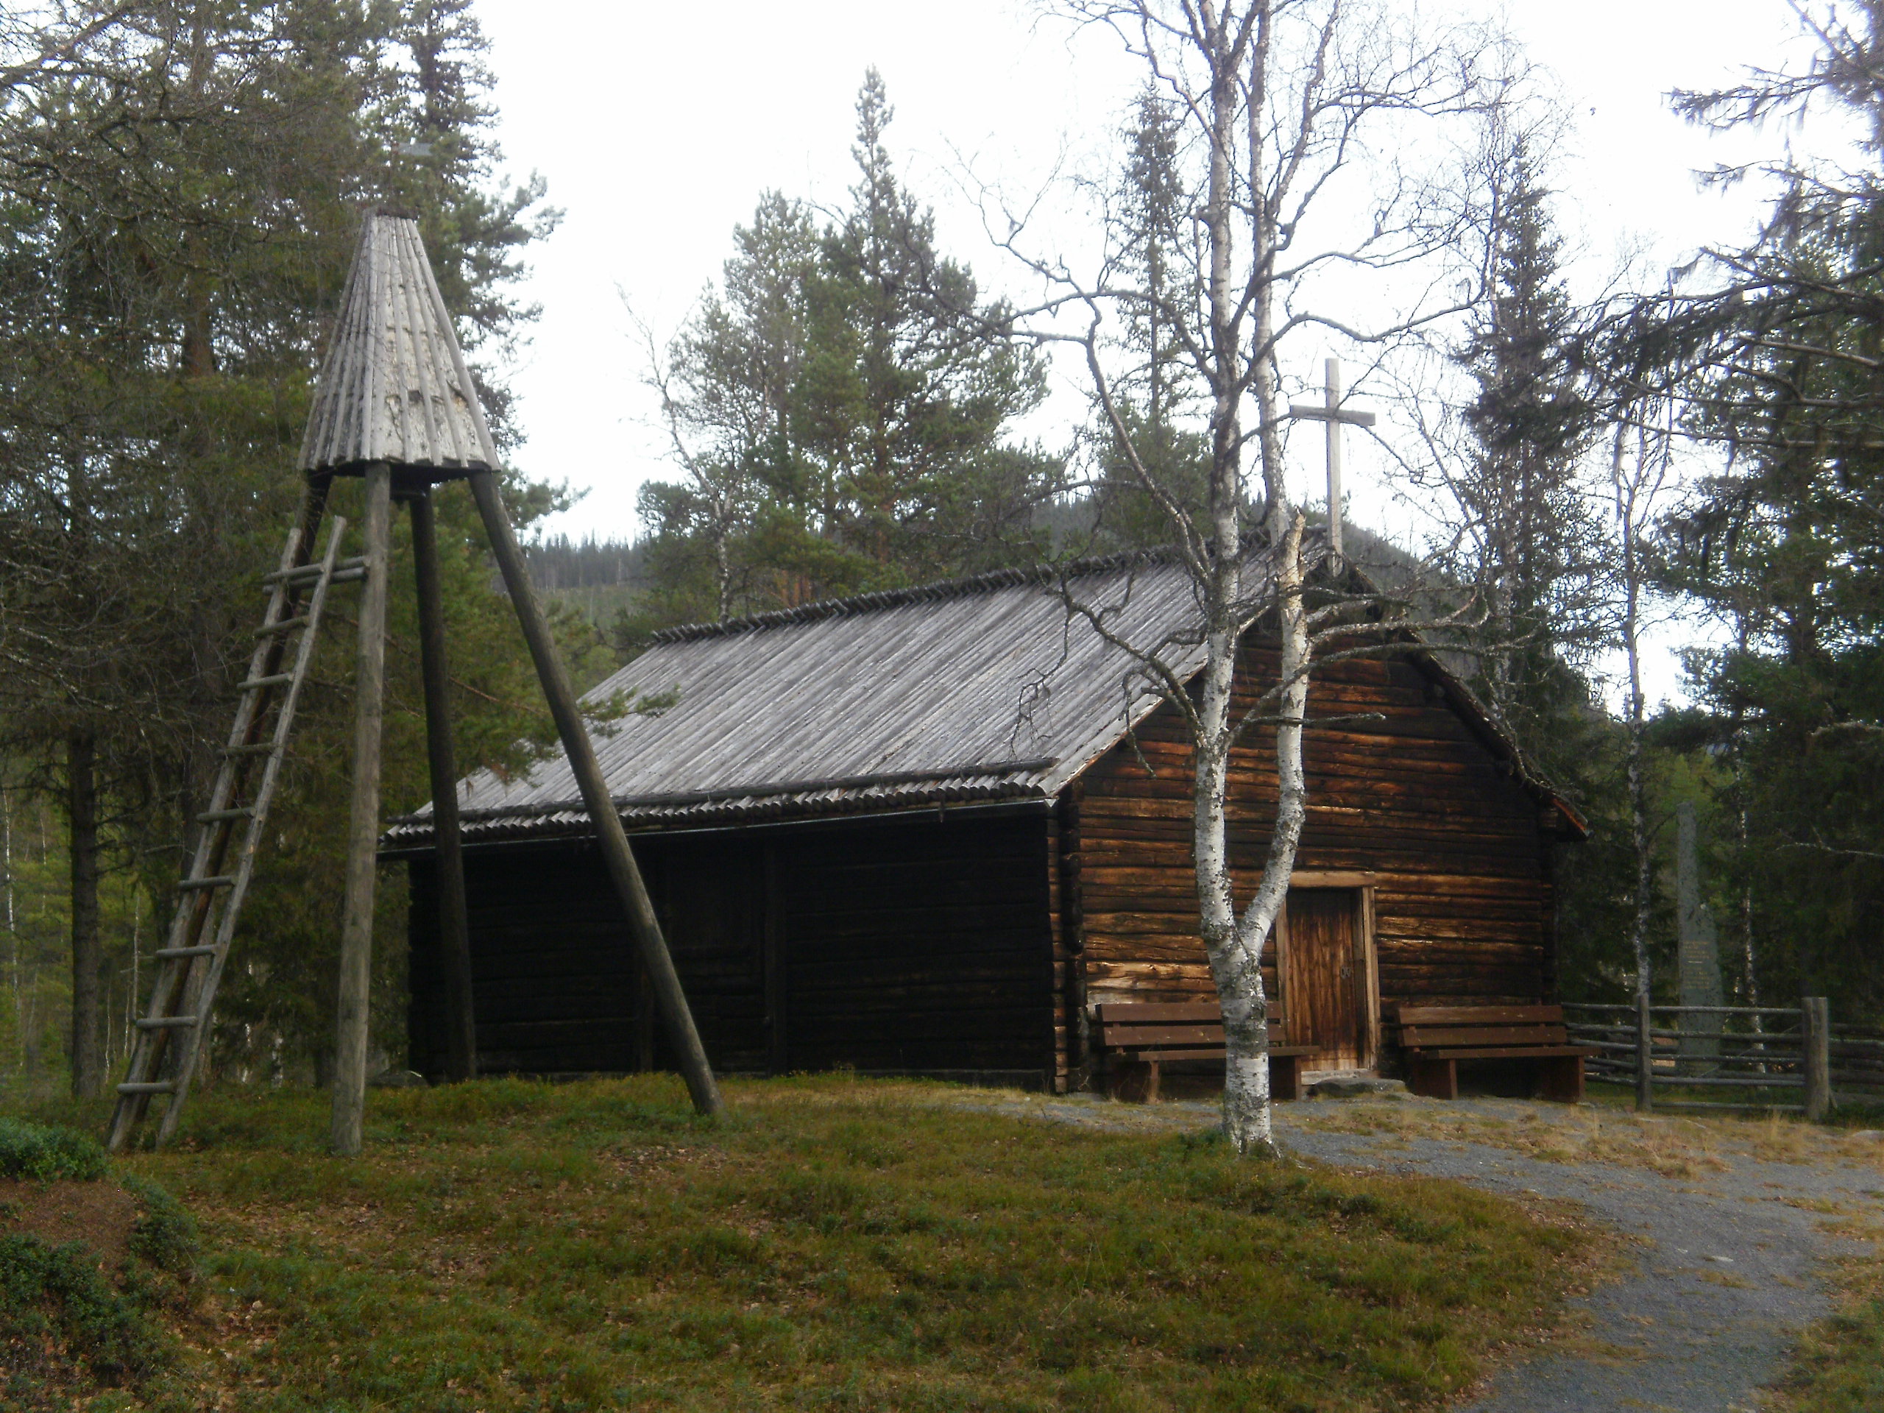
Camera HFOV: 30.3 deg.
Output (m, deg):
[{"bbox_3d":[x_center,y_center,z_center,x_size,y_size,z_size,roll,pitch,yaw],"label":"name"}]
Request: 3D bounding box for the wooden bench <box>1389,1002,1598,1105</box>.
[{"bbox_3d":[4.946,3.069,30.838,2.295,0.842,0.499,4,-7,-42],"label":"wooden bench"}]

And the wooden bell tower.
[{"bbox_3d":[-3.293,-0.219,21.033,2.895,5.687,2.625,4,-7,-42],"label":"wooden bell tower"}]

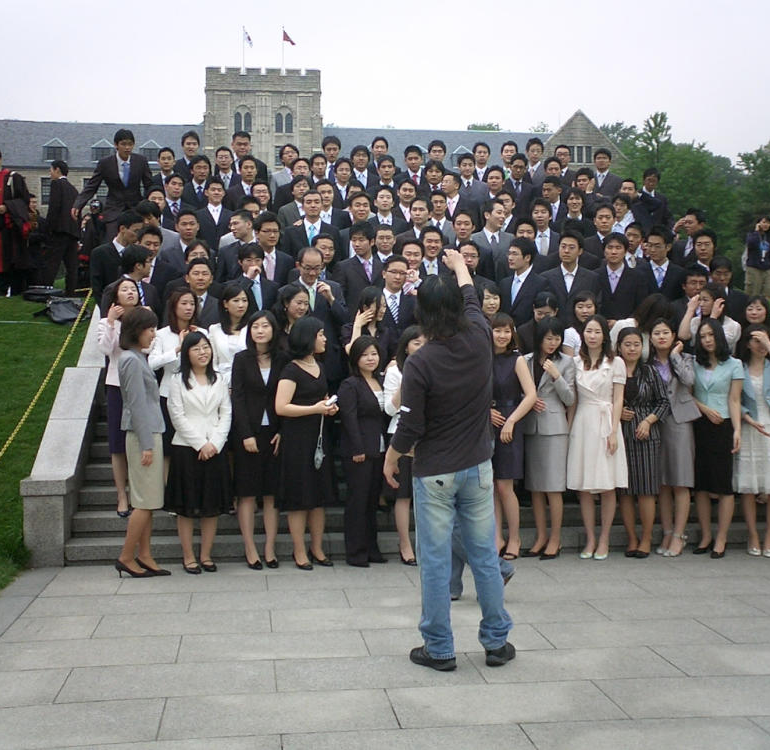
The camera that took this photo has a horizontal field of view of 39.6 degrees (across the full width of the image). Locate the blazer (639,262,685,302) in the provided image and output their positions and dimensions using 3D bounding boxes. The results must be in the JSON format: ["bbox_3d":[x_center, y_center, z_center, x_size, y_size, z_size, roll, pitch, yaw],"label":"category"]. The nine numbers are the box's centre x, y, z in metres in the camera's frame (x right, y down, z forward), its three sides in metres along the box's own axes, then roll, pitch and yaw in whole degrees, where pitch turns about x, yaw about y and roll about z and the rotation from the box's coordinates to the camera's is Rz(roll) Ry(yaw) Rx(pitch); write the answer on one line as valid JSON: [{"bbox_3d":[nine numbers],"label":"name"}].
[{"bbox_3d":[2.337,-0.625,9.100,0.480,0.700,0.280,0,1,18],"label":"blazer"}]

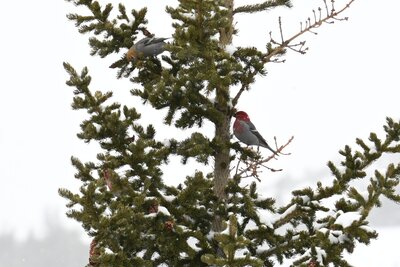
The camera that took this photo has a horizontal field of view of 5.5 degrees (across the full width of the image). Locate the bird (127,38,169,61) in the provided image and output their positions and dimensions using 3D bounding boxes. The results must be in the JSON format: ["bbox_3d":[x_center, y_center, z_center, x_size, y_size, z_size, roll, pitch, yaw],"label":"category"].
[{"bbox_3d":[-0.176,-0.293,14.400,0.168,0.092,0.085,3,-2,-22],"label":"bird"}]

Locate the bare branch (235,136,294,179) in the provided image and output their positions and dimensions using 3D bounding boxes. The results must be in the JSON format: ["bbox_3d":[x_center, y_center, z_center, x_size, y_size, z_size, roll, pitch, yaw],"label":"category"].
[{"bbox_3d":[0.223,0.083,14.400,0.207,0.145,0.120,2,-2,0],"label":"bare branch"}]

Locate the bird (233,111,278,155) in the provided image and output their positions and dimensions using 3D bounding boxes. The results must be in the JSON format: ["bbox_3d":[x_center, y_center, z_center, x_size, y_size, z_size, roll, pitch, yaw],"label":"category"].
[{"bbox_3d":[0.193,-0.002,14.400,0.165,0.153,0.085,2,-2,-15],"label":"bird"}]

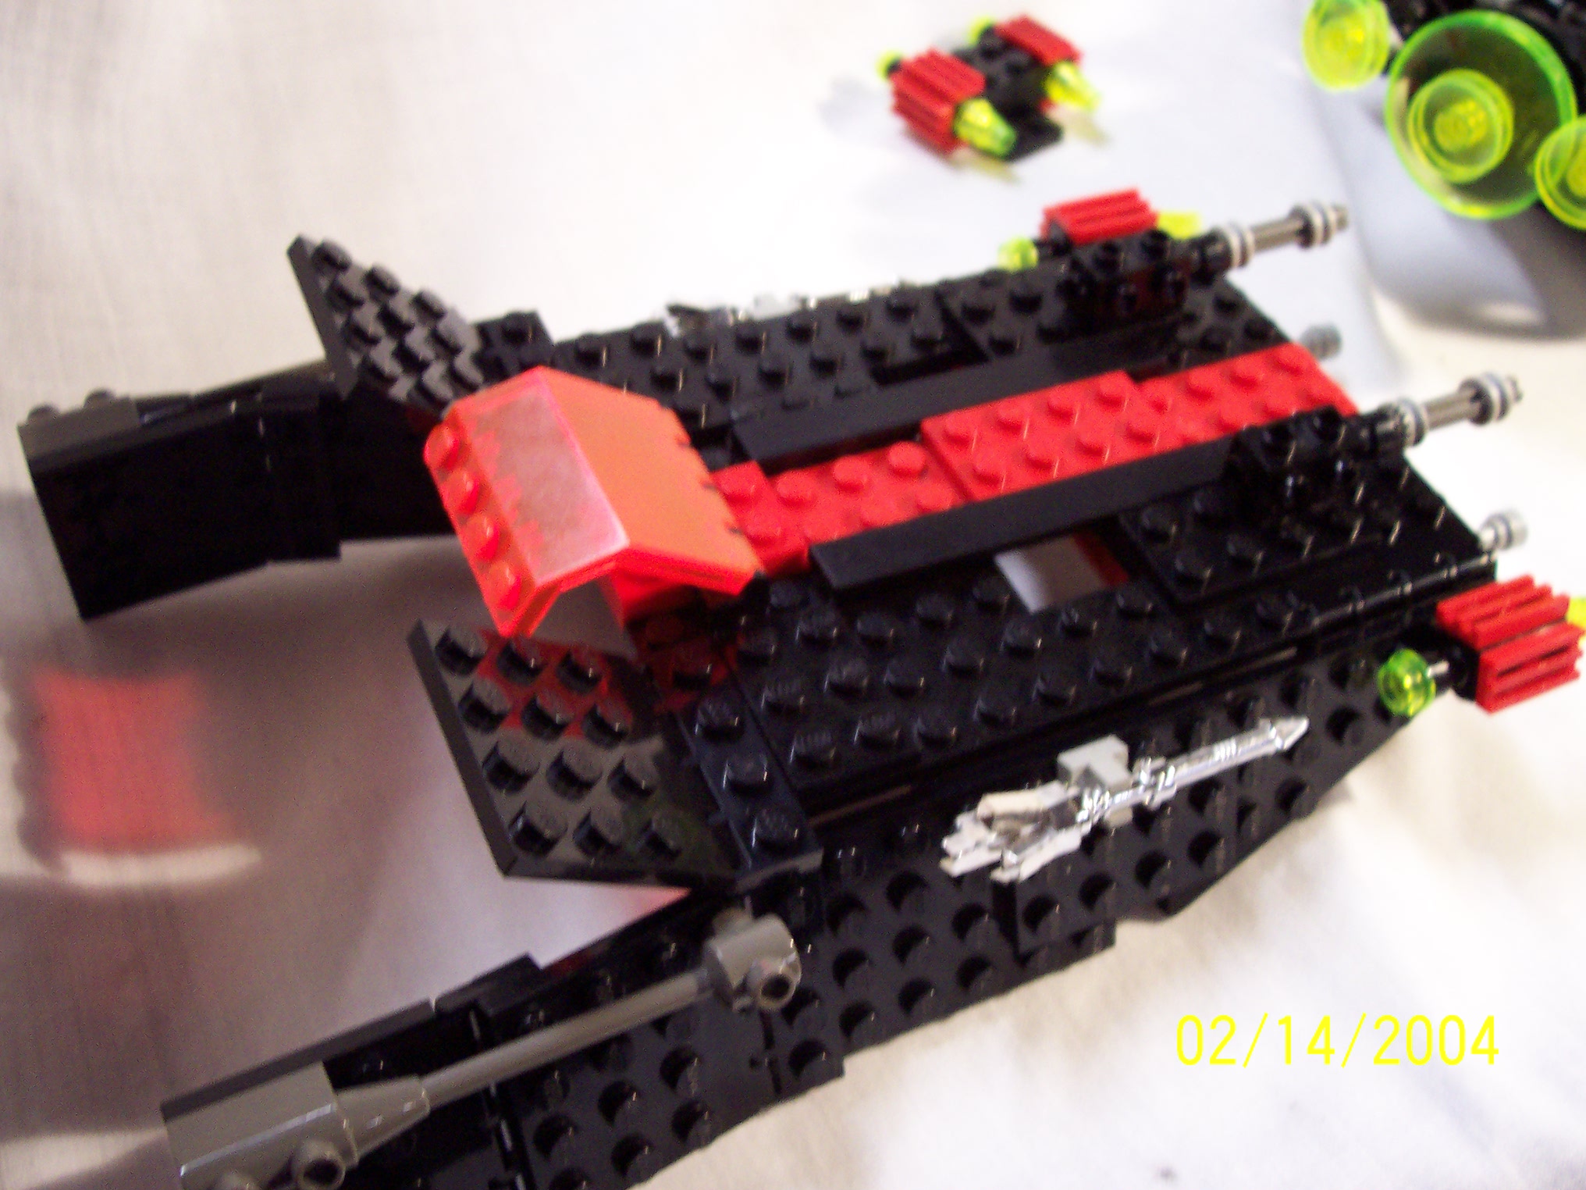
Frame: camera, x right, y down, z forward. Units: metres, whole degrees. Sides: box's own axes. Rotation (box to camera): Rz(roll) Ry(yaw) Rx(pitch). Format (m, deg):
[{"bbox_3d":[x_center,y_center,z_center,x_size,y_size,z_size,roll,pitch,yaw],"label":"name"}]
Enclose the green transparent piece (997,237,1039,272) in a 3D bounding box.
[{"bbox_3d":[0.036,-0.054,0.268,0.004,0.007,0.007,-15,51,-20],"label":"green transparent piece"}]

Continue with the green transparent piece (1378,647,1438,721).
[{"bbox_3d":[0.076,0.011,0.211,0.004,0.008,0.008,-15,51,-20],"label":"green transparent piece"}]

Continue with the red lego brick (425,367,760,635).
[{"bbox_3d":[-0.024,-0.012,0.195,0.032,0.013,0.032,-8,48,-28],"label":"red lego brick"}]

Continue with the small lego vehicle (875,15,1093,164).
[{"bbox_3d":[0.041,-0.101,0.343,0.040,0.014,0.031,-28,56,-29],"label":"small lego vehicle"}]

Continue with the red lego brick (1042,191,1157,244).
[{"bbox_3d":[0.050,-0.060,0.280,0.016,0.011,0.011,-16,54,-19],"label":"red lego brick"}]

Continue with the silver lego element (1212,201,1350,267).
[{"bbox_3d":[0.072,-0.052,0.249,0.025,0.006,0.006,-15,51,-20],"label":"silver lego element"}]

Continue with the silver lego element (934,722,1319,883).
[{"bbox_3d":[0.039,0.023,0.197,0.049,0.012,0.007,-15,28,-20],"label":"silver lego element"}]

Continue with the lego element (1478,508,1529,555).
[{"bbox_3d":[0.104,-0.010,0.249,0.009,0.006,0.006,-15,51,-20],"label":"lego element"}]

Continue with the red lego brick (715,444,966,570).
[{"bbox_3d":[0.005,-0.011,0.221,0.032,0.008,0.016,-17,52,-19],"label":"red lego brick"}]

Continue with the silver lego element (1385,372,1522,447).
[{"bbox_3d":[0.088,-0.025,0.225,0.024,0.006,0.006,-15,51,-20],"label":"silver lego element"}]

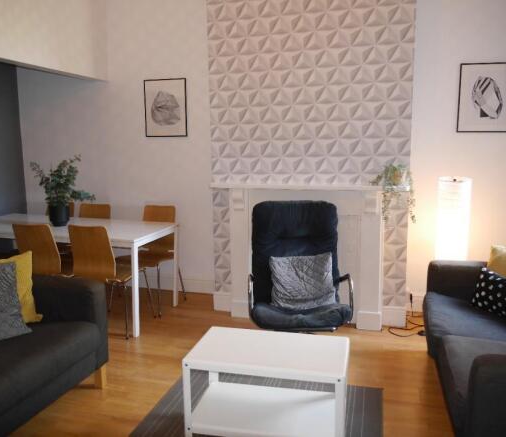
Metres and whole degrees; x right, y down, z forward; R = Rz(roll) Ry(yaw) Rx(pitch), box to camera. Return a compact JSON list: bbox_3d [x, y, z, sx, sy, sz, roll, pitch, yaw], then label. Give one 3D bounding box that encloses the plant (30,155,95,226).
[{"bbox_3d":[-1.571,-0.229,3.892,0.510,0.594,0.430,0,9,0],"label":"plant"}]

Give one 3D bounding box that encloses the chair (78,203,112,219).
[{"bbox_3d":[-1.587,0.322,4.339,0.450,0.850,0.530,3,10,15],"label":"chair"}]

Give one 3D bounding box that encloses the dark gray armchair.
[{"bbox_3d":[0.293,0.427,3.172,0.635,1.040,0.690,0,9,0],"label":"dark gray armchair"}]

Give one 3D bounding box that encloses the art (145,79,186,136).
[{"bbox_3d":[-0.823,-1.036,4.440,0.420,0.525,0.025,2,9,16],"label":"art"}]

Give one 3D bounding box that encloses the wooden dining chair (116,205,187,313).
[{"bbox_3d":[-0.938,0.357,4.219,0.480,0.870,0.550,2,9,16],"label":"wooden dining chair"}]

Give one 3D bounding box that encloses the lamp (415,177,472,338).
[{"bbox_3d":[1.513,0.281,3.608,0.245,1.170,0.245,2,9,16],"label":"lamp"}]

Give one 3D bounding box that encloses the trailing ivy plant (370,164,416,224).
[{"bbox_3d":[1.018,-0.175,3.430,0.340,0.440,0.260,3,10,15],"label":"trailing ivy plant"}]

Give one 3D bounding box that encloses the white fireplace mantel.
[{"bbox_3d":[0.409,0.288,3.757,1.490,1.125,0.200,2,9,16],"label":"white fireplace mantel"}]

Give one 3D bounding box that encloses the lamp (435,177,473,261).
[{"bbox_3d":[1.518,0.280,3.617,0.235,1.170,0.235,2,9,16],"label":"lamp"}]

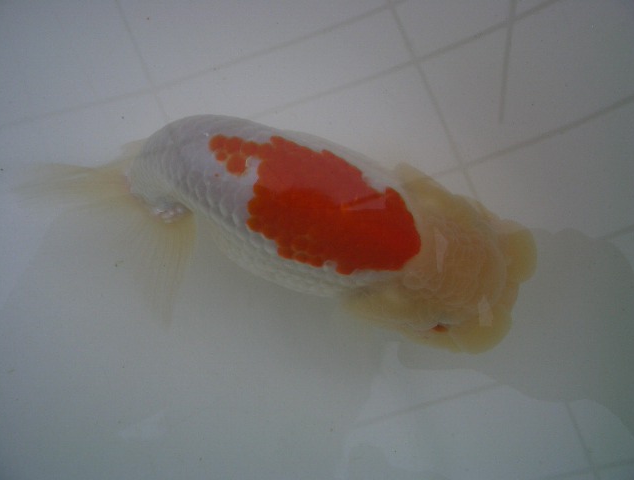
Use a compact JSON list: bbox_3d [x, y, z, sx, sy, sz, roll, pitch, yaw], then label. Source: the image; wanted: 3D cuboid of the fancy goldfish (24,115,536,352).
[{"bbox_3d":[-0.014,0.002,0.228,0.167,0.057,0.067,17,70,6],"label":"fancy goldfish"}]

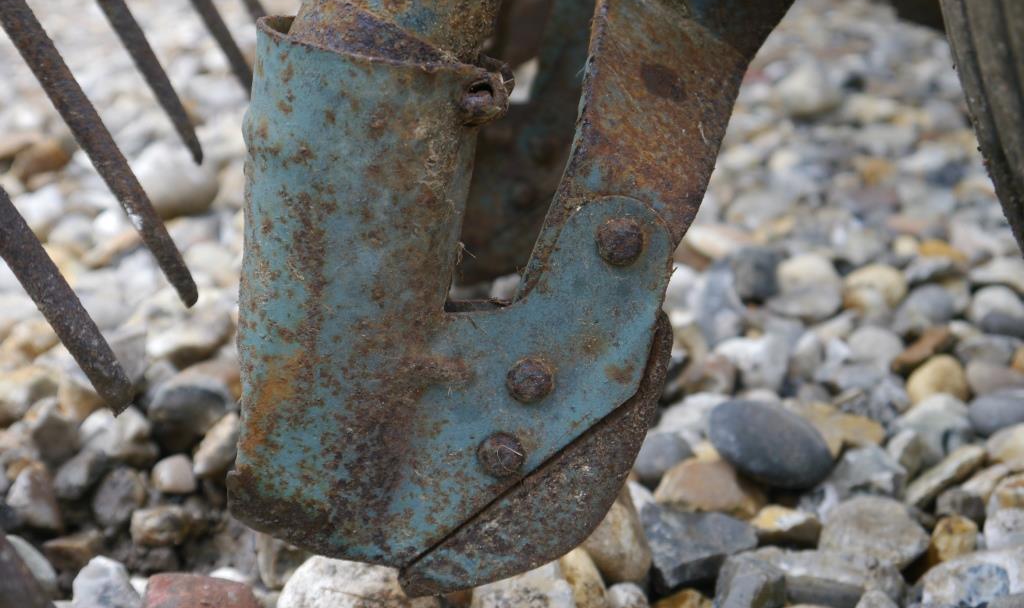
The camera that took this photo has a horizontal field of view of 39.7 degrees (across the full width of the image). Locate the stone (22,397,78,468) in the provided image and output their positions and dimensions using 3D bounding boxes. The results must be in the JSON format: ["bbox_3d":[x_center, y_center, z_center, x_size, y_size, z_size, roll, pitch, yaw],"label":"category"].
[{"bbox_3d":[-0.191,0.053,0.589,0.024,0.026,0.024,0,22,0],"label":"stone"}]

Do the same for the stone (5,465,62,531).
[{"bbox_3d":[-0.184,0.075,0.545,0.023,0.023,0.023,0,26,0],"label":"stone"}]

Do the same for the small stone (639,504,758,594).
[{"bbox_3d":[0.067,0.088,0.513,0.041,0.024,0.034,0,26,0],"label":"small stone"}]

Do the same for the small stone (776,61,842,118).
[{"bbox_3d":[0.202,-0.146,0.965,0.042,0.034,0.037,0,26,0],"label":"small stone"}]

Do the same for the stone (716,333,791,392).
[{"bbox_3d":[0.109,0.026,0.640,0.032,0.024,0.027,0,26,0],"label":"stone"}]

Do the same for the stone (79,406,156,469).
[{"bbox_3d":[-0.162,0.055,0.586,0.032,0.023,0.027,0,22,0],"label":"stone"}]

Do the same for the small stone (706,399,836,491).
[{"bbox_3d":[0.123,0.067,0.673,0.059,0.035,0.047,10,24,23],"label":"small stone"}]

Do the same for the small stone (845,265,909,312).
[{"bbox_3d":[0.181,-0.008,0.705,0.031,0.022,0.027,0,26,0],"label":"small stone"}]

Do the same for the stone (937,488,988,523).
[{"bbox_3d":[0.169,0.076,0.533,0.019,0.013,0.017,0,22,0],"label":"stone"}]

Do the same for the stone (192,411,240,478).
[{"bbox_3d":[-0.117,0.055,0.567,0.018,0.022,0.030,14,29,27],"label":"stone"}]

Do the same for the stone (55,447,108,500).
[{"bbox_3d":[-0.170,0.067,0.560,0.022,0.018,0.020,0,26,0],"label":"stone"}]

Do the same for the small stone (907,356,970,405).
[{"bbox_3d":[0.183,0.033,0.612,0.025,0.019,0.022,0,26,0],"label":"small stone"}]

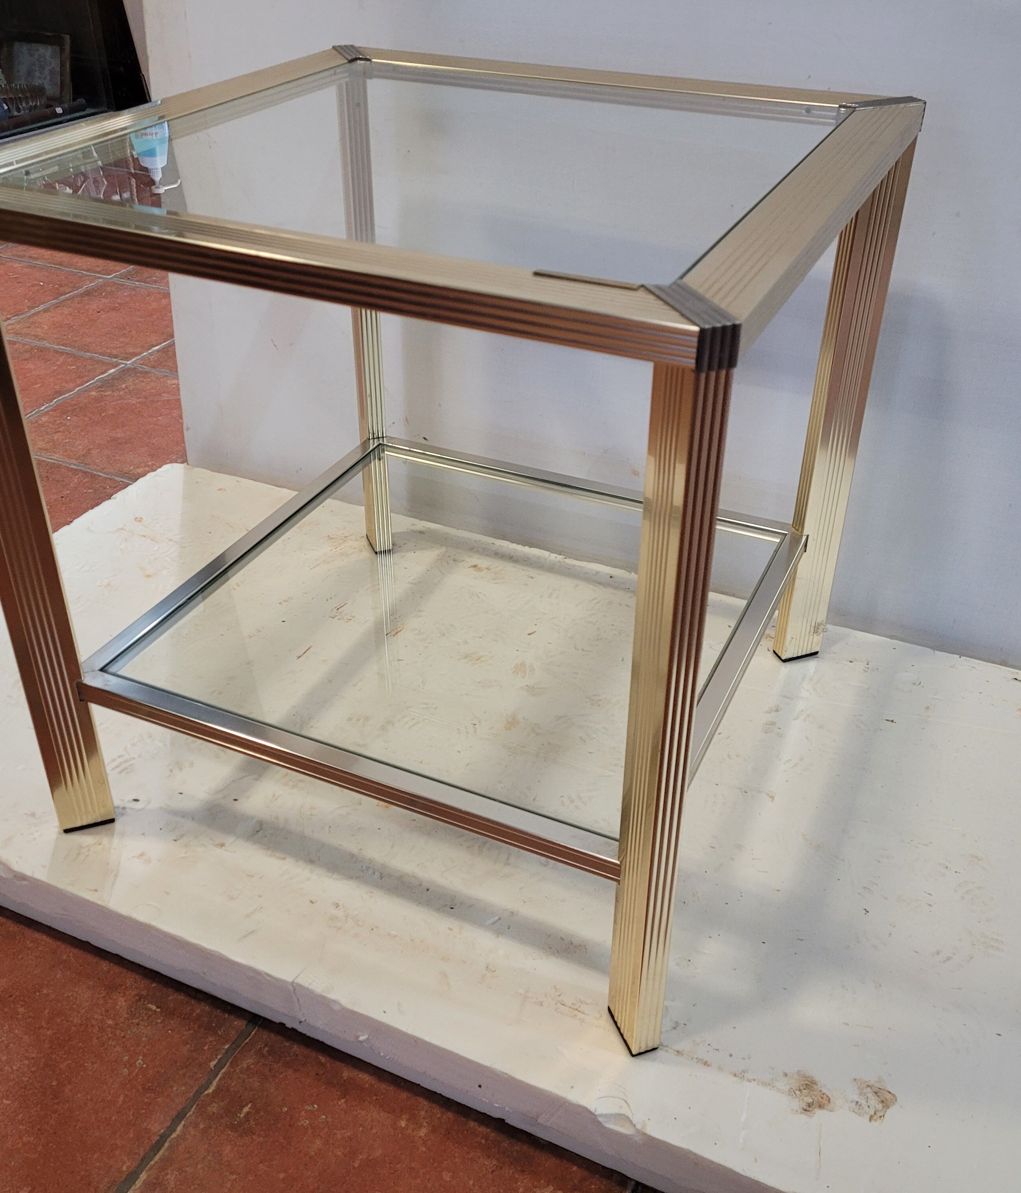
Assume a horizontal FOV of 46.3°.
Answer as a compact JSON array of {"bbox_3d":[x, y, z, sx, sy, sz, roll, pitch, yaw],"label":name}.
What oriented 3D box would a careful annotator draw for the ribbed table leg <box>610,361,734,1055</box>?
[{"bbox_3d":[0.086,0.094,0.700,0.019,0.504,0.044,-11,36,-17],"label":"ribbed table leg"}]

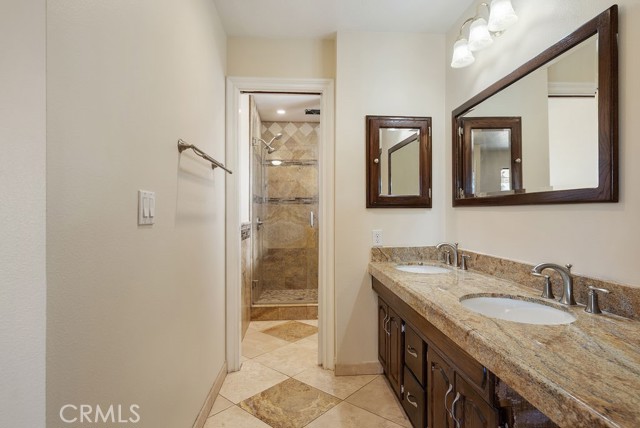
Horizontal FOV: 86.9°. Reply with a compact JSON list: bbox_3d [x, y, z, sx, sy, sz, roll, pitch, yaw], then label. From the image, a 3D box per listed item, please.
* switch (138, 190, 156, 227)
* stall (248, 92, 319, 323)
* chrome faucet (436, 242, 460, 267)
[{"bbox_3d":[-0.582,-0.019,1.153,0.011,0.114,0.117,0,0,-4],"label":"switch"},{"bbox_3d":[-0.252,-0.084,4.260,1.070,2.450,1.170,0,0,-4],"label":"stall"},{"bbox_3d":[0.850,0.273,2.247,0.155,0.157,0.050,0,0,-4],"label":"chrome faucet"}]

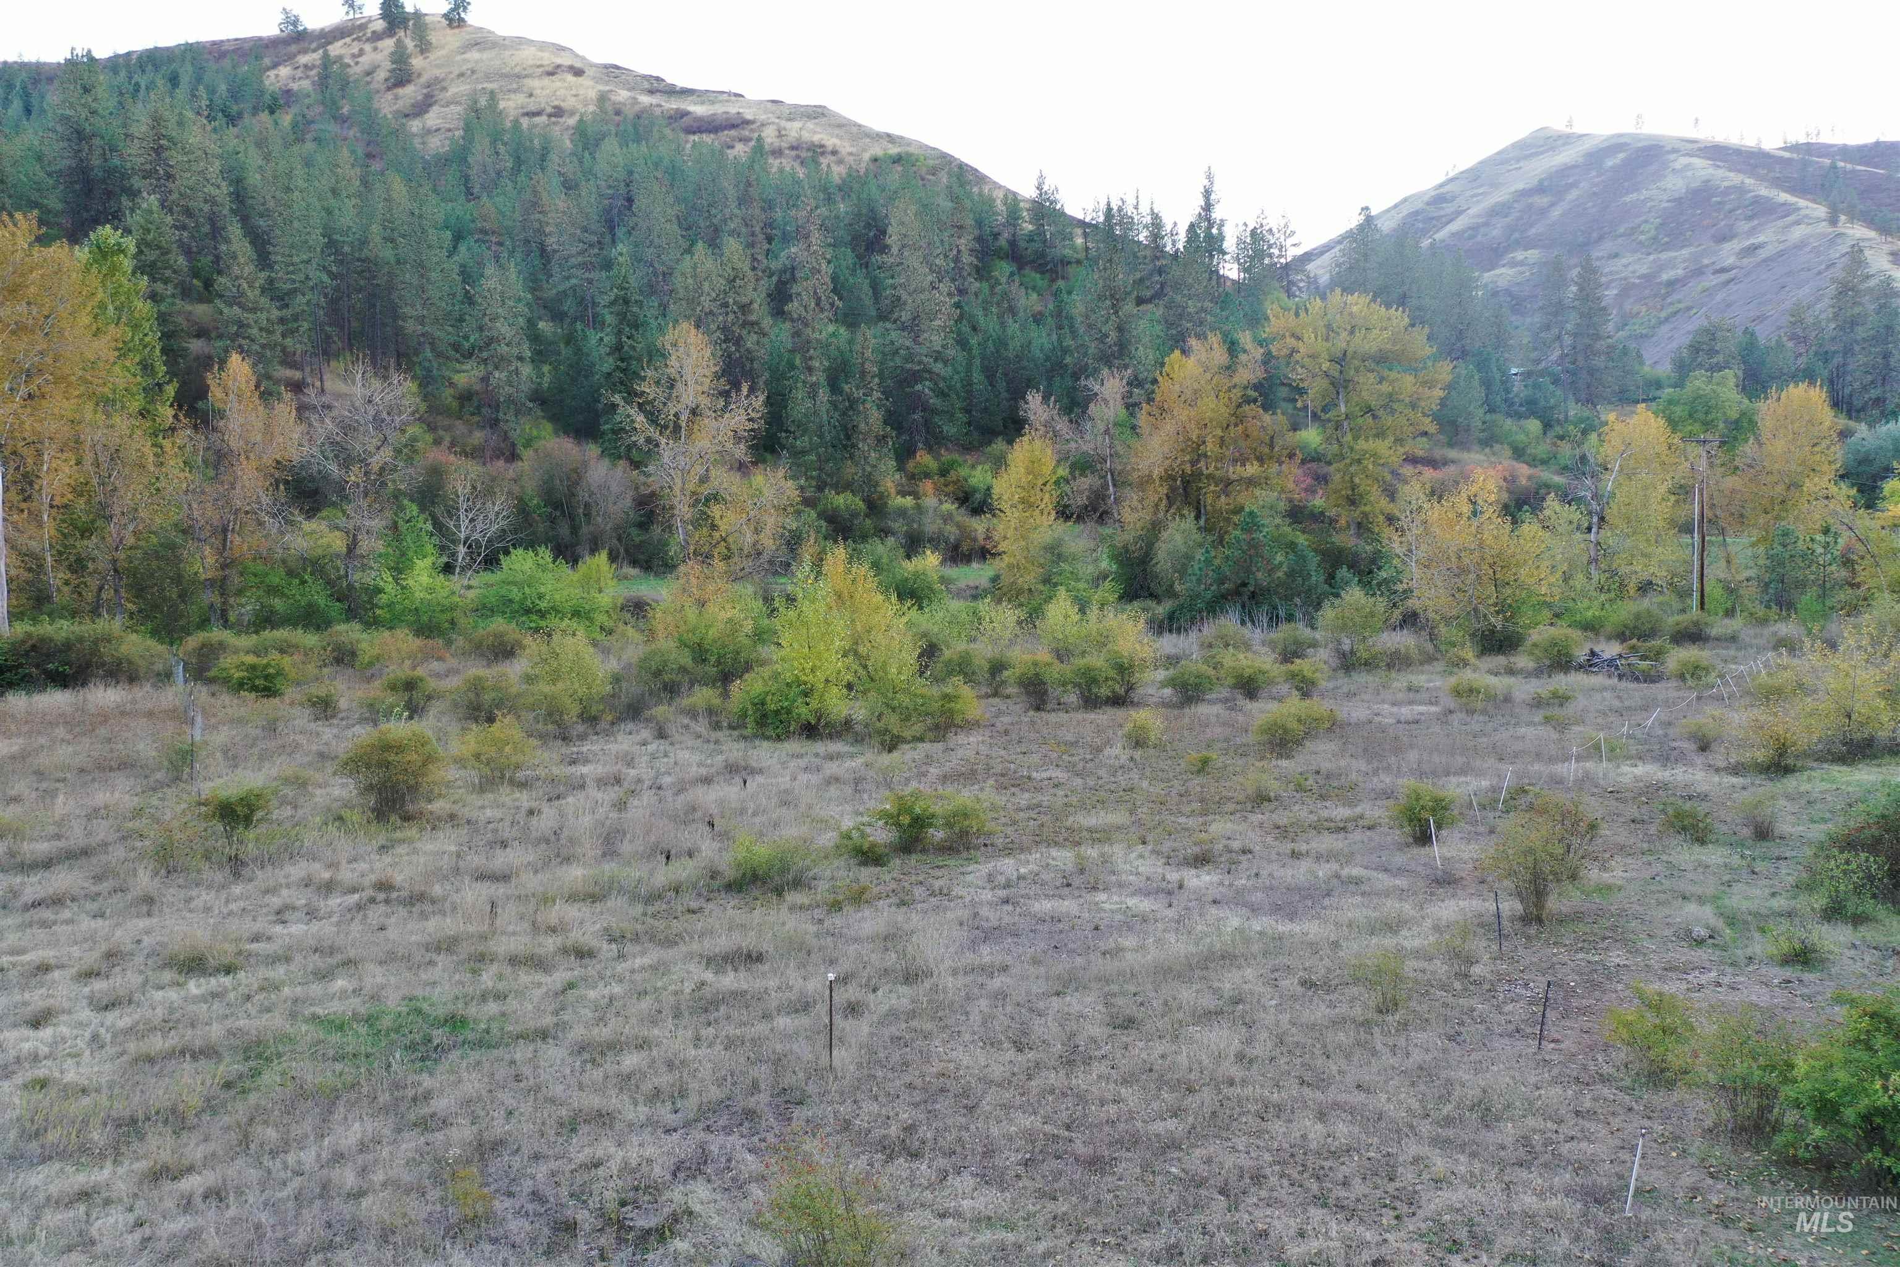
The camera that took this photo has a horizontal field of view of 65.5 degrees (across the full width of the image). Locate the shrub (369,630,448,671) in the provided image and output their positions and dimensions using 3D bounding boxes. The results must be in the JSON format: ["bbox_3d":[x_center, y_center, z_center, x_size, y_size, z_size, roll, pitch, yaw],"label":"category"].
[{"bbox_3d":[-25.339,0.763,69.000,3.740,1.940,2.810,0,5,0],"label":"shrub"}]

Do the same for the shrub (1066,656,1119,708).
[{"bbox_3d":[5.129,1.739,53.187,1.977,1.887,1.878,0,6,6],"label":"shrub"}]

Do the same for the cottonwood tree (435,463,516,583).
[{"bbox_3d":[-35.359,-8.014,110.000,6.080,9.110,5.470,0,7,0],"label":"cottonwood tree"}]

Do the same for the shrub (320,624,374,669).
[{"bbox_3d":[-27.652,0.544,67.636,2.510,1.980,2.260,0,7,0],"label":"shrub"}]

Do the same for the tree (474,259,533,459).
[{"bbox_3d":[-44.366,-27.181,146.977,5.906,19.667,5.610,-2,6,-16],"label":"tree"}]

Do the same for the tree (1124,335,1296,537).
[{"bbox_3d":[18.287,-13.678,104.025,12.020,14.410,11.660,0,8,0],"label":"tree"}]

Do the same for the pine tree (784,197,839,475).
[{"bbox_3d":[-12.987,-27.698,138.272,5.280,25.520,5.120,0,8,0],"label":"pine tree"}]

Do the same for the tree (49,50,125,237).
[{"bbox_3d":[-118.716,-66.669,203.237,10.620,26.040,10.300,0,8,0],"label":"tree"}]

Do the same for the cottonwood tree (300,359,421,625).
[{"bbox_3d":[-31.179,-7.571,78.085,6.120,13.520,5.930,0,8,0],"label":"cottonwood tree"}]

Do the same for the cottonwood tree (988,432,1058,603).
[{"bbox_3d":[4.200,-6.649,85.327,4.030,9.930,3.910,0,8,0],"label":"cottonwood tree"}]

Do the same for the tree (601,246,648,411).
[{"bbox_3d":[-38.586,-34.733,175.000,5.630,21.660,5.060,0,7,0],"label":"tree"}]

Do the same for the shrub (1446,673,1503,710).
[{"bbox_3d":[18.753,2.069,52.800,2.080,1.365,1.976,0,5,0],"label":"shrub"}]

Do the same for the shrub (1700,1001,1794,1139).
[{"bbox_3d":[11.261,6.196,20.876,1.410,1.870,1.360,0,8,0],"label":"shrub"}]

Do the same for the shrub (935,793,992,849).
[{"bbox_3d":[0.298,4.211,33.000,1.290,1.330,1.230,0,5,0],"label":"shrub"}]

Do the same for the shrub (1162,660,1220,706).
[{"bbox_3d":[9.225,1.930,56.500,2.270,1.820,2.160,0,5,0],"label":"shrub"}]

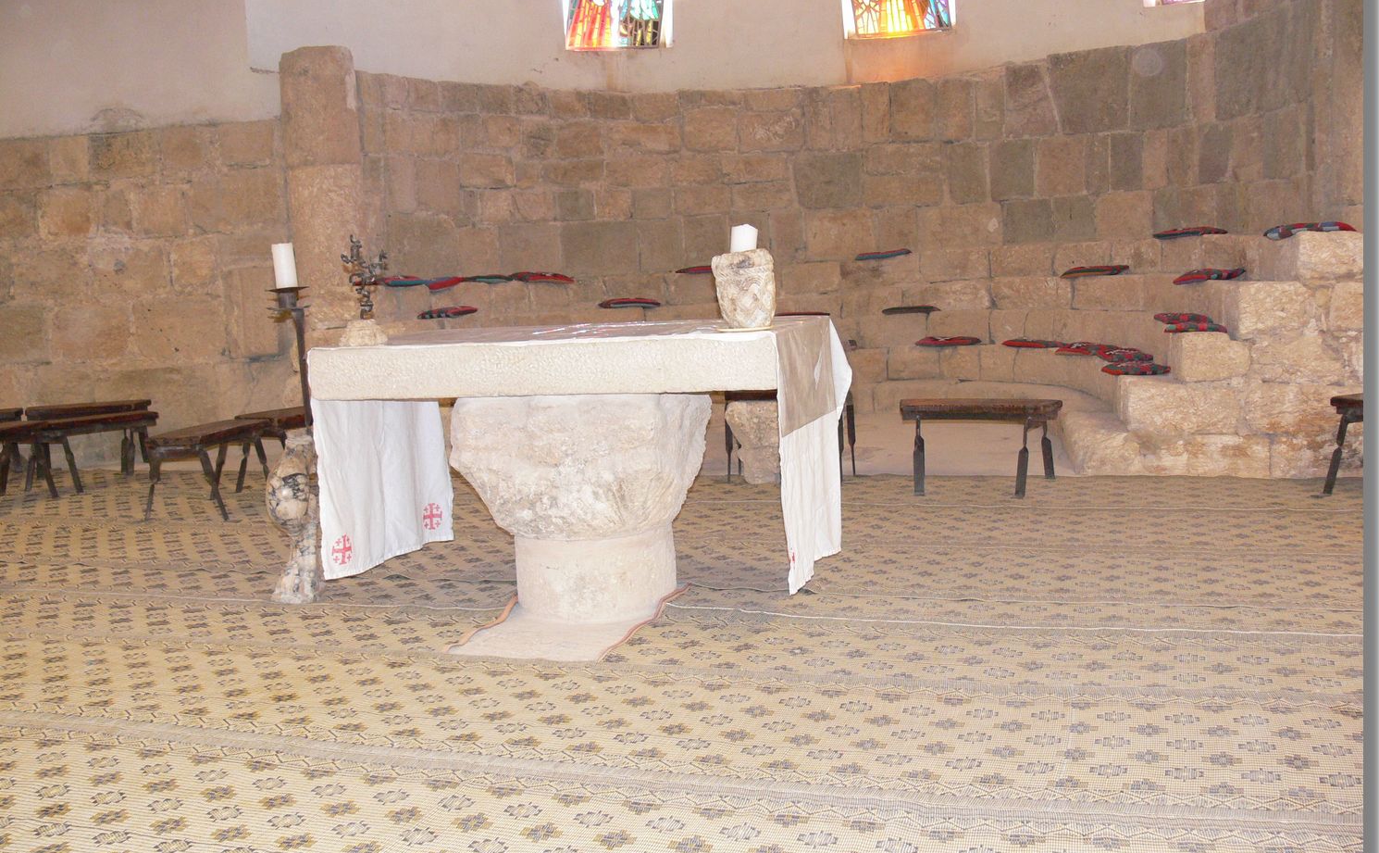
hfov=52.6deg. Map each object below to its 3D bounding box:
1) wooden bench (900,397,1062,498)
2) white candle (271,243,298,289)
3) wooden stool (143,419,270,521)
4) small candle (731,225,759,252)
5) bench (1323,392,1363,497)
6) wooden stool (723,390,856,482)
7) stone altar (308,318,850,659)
[{"bbox_3d":[1.502,0.095,7.201,0.806,0.448,0.550,0,8,18],"label":"wooden bench"},{"bbox_3d":[-1.580,-0.625,5.450,0.085,0.172,0.085,-3,8,0],"label":"white candle"},{"bbox_3d":[-2.571,0.233,7.492,0.504,0.445,0.734,0,8,18],"label":"wooden stool"},{"bbox_3d":[0.189,-0.652,4.850,0.092,0.098,0.092,-3,8,0],"label":"small candle"},{"bbox_3d":[3.482,0.097,6.509,0.550,0.448,0.806,-6,8,-28],"label":"bench"},{"bbox_3d":[0.543,0.063,7.662,0.688,0.472,0.380,0,8,18],"label":"wooden stool"},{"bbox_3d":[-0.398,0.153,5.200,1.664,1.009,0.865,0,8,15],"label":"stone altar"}]

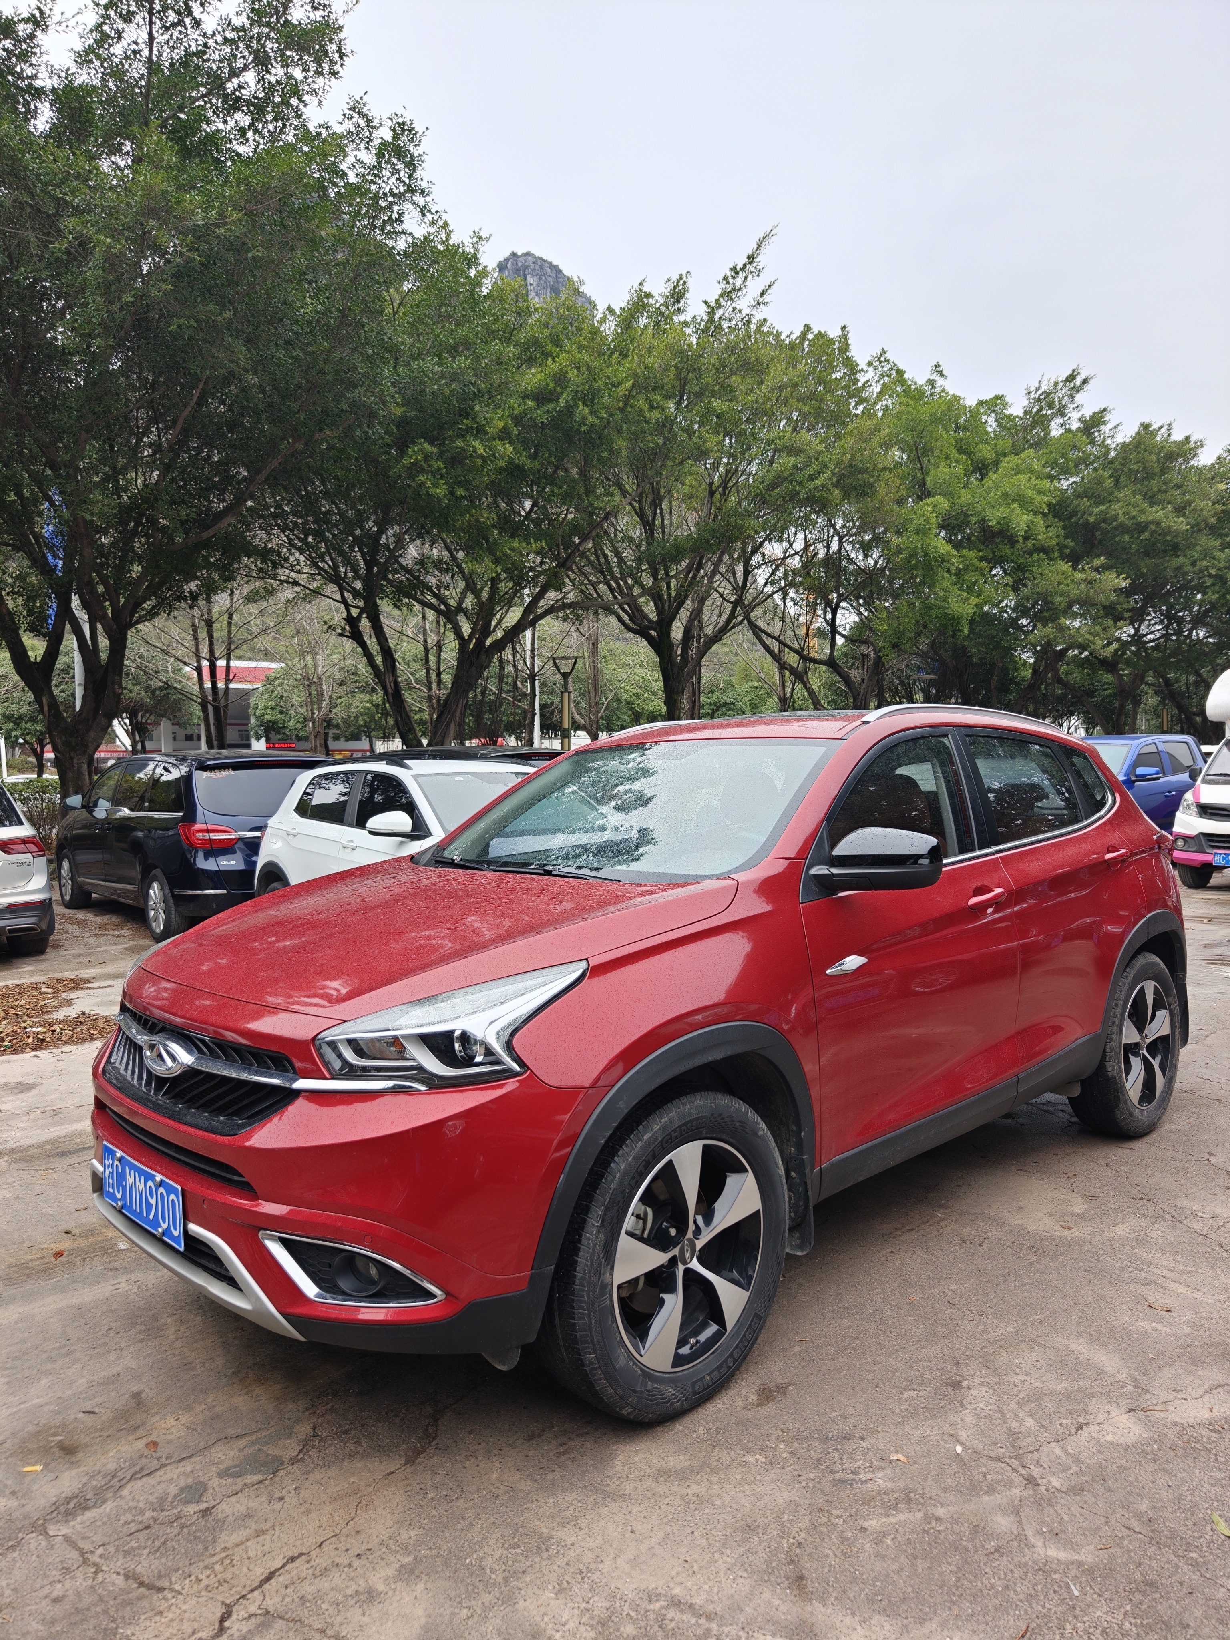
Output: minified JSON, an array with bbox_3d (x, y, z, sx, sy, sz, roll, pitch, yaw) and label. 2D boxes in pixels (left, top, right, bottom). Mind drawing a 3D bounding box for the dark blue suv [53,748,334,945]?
[{"bbox_3d":[-4.620,0.170,11.950,1.880,1.800,5.150,-3,4,-40],"label":"dark blue suv"}]

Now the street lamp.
[{"bbox_3d":[-0.900,-1.170,20.200,0.450,3.750,0.450,-1,2,0],"label":"street lamp"}]

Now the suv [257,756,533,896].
[{"bbox_3d":[-1.171,0.321,8.378,1.800,1.620,4.250,-2,2,-42],"label":"suv"}]

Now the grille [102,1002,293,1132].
[{"bbox_3d":[-0.966,0.547,2.463,0.140,0.210,0.940,-2,2,-45],"label":"grille"}]

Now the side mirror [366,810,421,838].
[{"bbox_3d":[-1.545,0.023,7.472,0.270,0.175,0.170,-2,2,-42],"label":"side mirror"}]

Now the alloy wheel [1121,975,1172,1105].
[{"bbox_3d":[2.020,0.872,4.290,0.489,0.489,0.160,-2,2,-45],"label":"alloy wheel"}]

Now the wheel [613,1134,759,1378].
[{"bbox_3d":[0.106,0.940,2.430,0.486,0.486,0.185,-2,2,-45],"label":"wheel"}]

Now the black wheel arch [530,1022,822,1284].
[{"bbox_3d":[0.116,0.657,2.346,0.890,0.420,0.150,-2,2,-45],"label":"black wheel arch"}]

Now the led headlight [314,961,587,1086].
[{"bbox_3d":[-0.304,0.405,2.171,0.520,0.220,0.340,-2,2,-45],"label":"led headlight"}]

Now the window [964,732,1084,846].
[{"bbox_3d":[1.448,-0.102,3.822,0.740,0.390,0.060,-2,-20,-45],"label":"window"}]

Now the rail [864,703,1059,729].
[{"bbox_3d":[1.307,-0.363,3.913,1.520,0.090,0.060,-2,2,-45],"label":"rail"}]

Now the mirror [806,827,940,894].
[{"bbox_3d":[0.667,0.099,2.758,0.210,0.178,0.240,-2,2,-45],"label":"mirror"}]

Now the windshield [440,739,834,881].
[{"bbox_3d":[0.018,-0.053,3.437,1.420,0.140,0.840,0,34,45],"label":"windshield"}]

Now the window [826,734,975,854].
[{"bbox_3d":[0.799,-0.067,3.165,0.870,0.370,0.160,-2,2,-45],"label":"window"}]

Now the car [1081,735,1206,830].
[{"bbox_3d":[7.250,-0.240,15.550,5.300,1.820,1.900,-2,2,-38],"label":"car"}]

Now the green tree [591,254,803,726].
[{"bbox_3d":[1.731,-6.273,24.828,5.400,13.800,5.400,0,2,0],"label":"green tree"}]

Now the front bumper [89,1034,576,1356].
[{"bbox_3d":[-0.883,0.764,2.550,0.490,0.590,1.800,-2,2,-45],"label":"front bumper"}]

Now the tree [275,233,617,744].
[{"bbox_3d":[-2.850,-4.250,18.300,6.100,9.900,6.100,-1,2,0],"label":"tree"}]

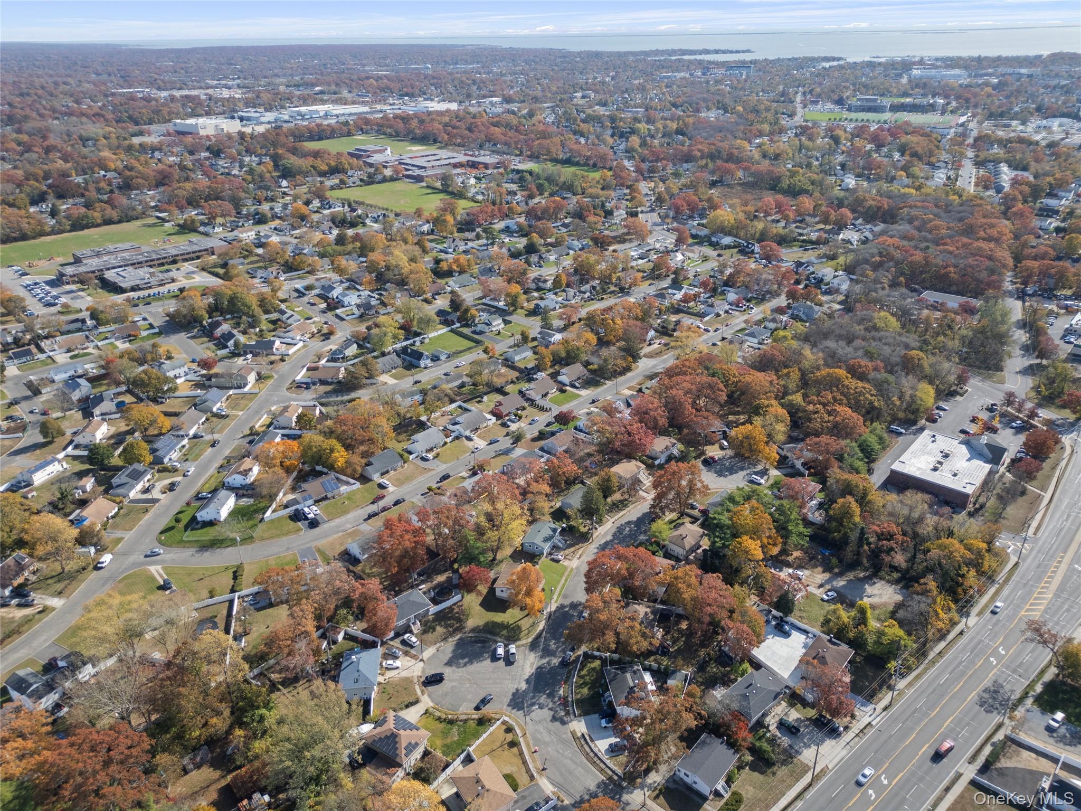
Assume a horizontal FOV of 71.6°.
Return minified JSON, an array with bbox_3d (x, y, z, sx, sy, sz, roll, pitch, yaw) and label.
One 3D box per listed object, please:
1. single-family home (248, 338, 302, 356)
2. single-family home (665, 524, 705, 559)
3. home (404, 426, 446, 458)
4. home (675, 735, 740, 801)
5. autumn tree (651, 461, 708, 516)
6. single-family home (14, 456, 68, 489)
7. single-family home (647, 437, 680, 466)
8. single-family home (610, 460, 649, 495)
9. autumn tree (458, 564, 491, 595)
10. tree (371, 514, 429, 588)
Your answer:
[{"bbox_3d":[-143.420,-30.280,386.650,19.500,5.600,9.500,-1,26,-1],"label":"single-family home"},{"bbox_3d":[45.880,42.370,235.310,7.600,5.600,10.900,19,33,35],"label":"single-family home"},{"bbox_3d":[-45.301,13.504,293.544,10.000,4.900,13.800,22,34,38],"label":"home"},{"bbox_3d":[37.440,79.360,166.040,9.520,4.600,11.610,22,35,38],"label":"home"},{"bbox_3d":[45.411,27.960,246.026,18.600,19.400,18.600,-1,26,0],"label":"autumn tree"},{"bbox_3d":[-185.880,23.150,279.600,7.200,6.200,13.400,8,28,17],"label":"single-family home"},{"bbox_3d":[47.440,15.240,292.780,7.440,5.940,11.330,20,33,35],"label":"single-family home"},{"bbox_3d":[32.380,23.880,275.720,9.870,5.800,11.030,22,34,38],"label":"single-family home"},{"bbox_3d":[-18.824,50.392,214.861,9.400,8.500,9.400,-1,26,0],"label":"autumn tree"},{"bbox_3d":[-40.620,42.920,220.930,15.500,19.500,15.500,-1,26,0],"label":"tree"}]

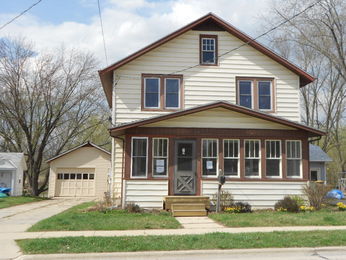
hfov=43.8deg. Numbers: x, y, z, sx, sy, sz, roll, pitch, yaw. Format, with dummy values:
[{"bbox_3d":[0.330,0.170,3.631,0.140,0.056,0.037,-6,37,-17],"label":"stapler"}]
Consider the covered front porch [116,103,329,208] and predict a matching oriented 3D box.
[{"bbox_3d":[1.660,1.068,17.143,8.118,3.960,2.376,1,-6,-6],"label":"covered front porch"}]

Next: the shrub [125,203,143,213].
[{"bbox_3d":[-1.452,2.785,15.550,0.634,0.327,0.495,1,-6,-6],"label":"shrub"}]

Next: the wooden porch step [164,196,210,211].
[{"bbox_3d":[0.468,2.671,15.584,1.624,0.505,0.792,1,-6,-6],"label":"wooden porch step"}]

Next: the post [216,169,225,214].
[{"bbox_3d":[1.717,2.188,15.509,0.297,1.554,0.277,1,-6,-6],"label":"post"}]

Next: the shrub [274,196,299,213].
[{"bbox_3d":[4.167,2.744,15.988,0.792,0.525,0.772,1,-6,-6],"label":"shrub"}]

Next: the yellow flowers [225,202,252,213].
[{"bbox_3d":[2.386,2.807,15.784,0.990,0.356,0.574,1,-6,-6],"label":"yellow flowers"}]

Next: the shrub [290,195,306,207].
[{"bbox_3d":[4.725,2.693,16.175,0.554,0.584,0.495,1,-6,-6],"label":"shrub"}]

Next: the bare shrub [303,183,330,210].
[{"bbox_3d":[5.372,2.499,16.115,0.911,1.020,0.941,1,-6,-6],"label":"bare shrub"}]

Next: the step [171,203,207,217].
[{"bbox_3d":[0.563,2.757,14.886,1.188,0.416,0.594,1,-6,-6],"label":"step"}]

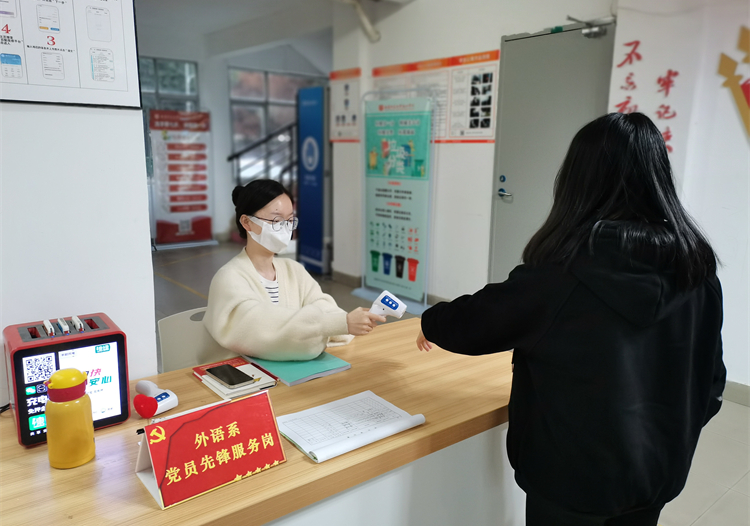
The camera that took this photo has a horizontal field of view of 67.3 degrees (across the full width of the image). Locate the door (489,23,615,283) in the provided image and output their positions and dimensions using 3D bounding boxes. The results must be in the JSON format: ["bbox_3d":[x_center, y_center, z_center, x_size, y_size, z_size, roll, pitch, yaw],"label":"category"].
[{"bbox_3d":[1.216,-0.502,4.094,0.080,2.223,0.888,-8,14,-40],"label":"door"}]

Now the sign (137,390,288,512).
[{"bbox_3d":[-0.334,0.357,1.150,0.260,0.132,0.153,-8,14,-40],"label":"sign"}]

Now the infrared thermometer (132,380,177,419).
[{"bbox_3d":[-0.586,0.342,1.443,0.160,0.044,0.122,6,12,26],"label":"infrared thermometer"}]

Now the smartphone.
[{"bbox_3d":[-0.398,0.310,1.544,0.072,0.009,0.149,-9,14,-42],"label":"smartphone"}]

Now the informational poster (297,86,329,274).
[{"bbox_3d":[-0.745,-0.954,6.617,0.050,2.114,0.562,-7,13,-35],"label":"informational poster"}]

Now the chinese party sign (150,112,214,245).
[{"bbox_3d":[-2.814,-1.230,8.276,0.869,1.937,0.050,-8,14,-38],"label":"chinese party sign"}]

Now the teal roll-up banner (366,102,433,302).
[{"bbox_3d":[0.179,-0.565,5.200,0.050,1.865,0.836,-8,14,-40],"label":"teal roll-up banner"}]

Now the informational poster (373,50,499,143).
[{"bbox_3d":[0.449,-1.384,4.855,0.010,0.695,1.479,-8,14,-40],"label":"informational poster"}]

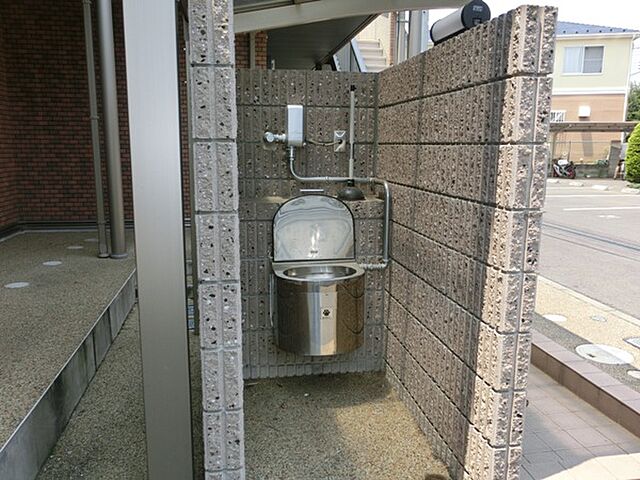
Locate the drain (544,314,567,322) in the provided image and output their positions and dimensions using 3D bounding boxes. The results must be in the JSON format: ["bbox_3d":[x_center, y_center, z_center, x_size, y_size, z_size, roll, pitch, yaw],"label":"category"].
[{"bbox_3d":[1.668,0.566,3.669,0.170,0.020,0.170,-1,11,-10],"label":"drain"}]

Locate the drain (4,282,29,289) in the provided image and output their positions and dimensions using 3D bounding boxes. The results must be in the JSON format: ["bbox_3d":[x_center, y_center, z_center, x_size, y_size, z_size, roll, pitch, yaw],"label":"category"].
[{"bbox_3d":[-2.302,0.355,3.934,0.172,0.020,0.172,-1,11,-10],"label":"drain"}]

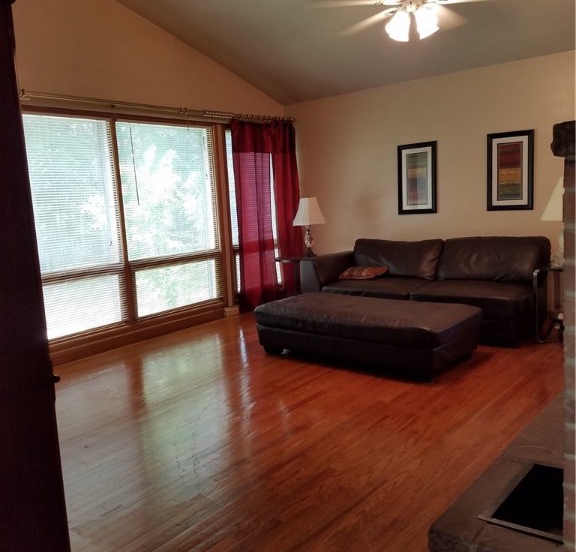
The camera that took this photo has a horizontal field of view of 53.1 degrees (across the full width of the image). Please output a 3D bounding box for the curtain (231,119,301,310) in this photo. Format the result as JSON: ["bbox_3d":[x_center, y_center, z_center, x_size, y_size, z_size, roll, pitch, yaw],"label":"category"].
[{"bbox_3d":[-0.252,-0.737,6.896,0.140,2.200,1.020,3,10,38],"label":"curtain"}]

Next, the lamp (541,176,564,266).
[{"bbox_3d":[2.325,-0.460,4.766,0.460,0.755,0.460,3,10,38],"label":"lamp"}]

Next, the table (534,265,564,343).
[{"bbox_3d":[2.438,0.205,4.823,0.520,0.620,0.600,3,10,38],"label":"table"}]

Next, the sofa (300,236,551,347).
[{"bbox_3d":[1.281,0.073,5.601,2.110,0.800,1.080,3,10,38],"label":"sofa"}]

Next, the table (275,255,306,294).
[{"bbox_3d":[0.173,0.094,6.599,0.520,0.610,0.520,3,10,38],"label":"table"}]

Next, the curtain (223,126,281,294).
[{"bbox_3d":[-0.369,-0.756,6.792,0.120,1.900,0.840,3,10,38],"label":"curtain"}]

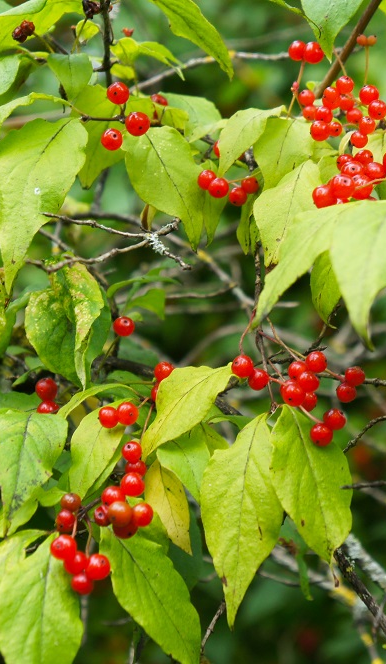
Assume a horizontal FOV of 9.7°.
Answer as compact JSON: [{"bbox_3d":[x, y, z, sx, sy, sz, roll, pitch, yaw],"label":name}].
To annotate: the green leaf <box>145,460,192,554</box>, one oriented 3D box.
[{"bbox_3d":[-0.008,0.063,0.820,0.014,0.038,0.008,-20,-18,0],"label":"green leaf"}]

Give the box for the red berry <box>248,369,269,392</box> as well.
[{"bbox_3d":[0.023,0.017,0.810,0.008,0.008,0.008,0,10,0],"label":"red berry"}]

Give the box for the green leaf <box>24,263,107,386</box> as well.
[{"bbox_3d":[-0.048,-0.003,0.850,0.029,0.048,0.014,-12,-12,0],"label":"green leaf"}]

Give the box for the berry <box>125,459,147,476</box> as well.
[{"bbox_3d":[-0.021,0.050,0.835,0.008,0.008,0.008,0,8,0],"label":"berry"}]

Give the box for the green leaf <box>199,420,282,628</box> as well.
[{"bbox_3d":[0.020,0.066,0.805,0.027,0.077,0.013,8,-15,6],"label":"green leaf"}]

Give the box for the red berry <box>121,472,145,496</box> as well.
[{"bbox_3d":[-0.021,0.053,0.790,0.008,0.008,0.008,0,10,0],"label":"red berry"}]

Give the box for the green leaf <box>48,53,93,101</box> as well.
[{"bbox_3d":[-0.047,-0.098,0.870,0.017,0.007,0.023,-1,50,0],"label":"green leaf"}]

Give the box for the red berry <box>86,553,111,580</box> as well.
[{"bbox_3d":[-0.033,0.083,0.800,0.009,0.009,0.009,0,10,0],"label":"red berry"}]

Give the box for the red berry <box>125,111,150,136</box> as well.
[{"bbox_3d":[-0.020,-0.074,0.810,0.009,0.009,0.009,0,10,0],"label":"red berry"}]

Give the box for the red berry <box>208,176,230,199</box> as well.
[{"bbox_3d":[0.009,-0.053,0.830,0.008,0.008,0.008,0,10,0],"label":"red berry"}]

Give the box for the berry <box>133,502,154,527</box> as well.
[{"bbox_3d":[-0.018,0.066,0.820,0.008,0.008,0.008,0,8,0],"label":"berry"}]

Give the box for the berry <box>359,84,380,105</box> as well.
[{"bbox_3d":[0.067,-0.090,0.860,0.008,0.008,0.008,0,8,0],"label":"berry"}]

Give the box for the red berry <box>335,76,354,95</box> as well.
[{"bbox_3d":[0.059,-0.095,0.880,0.007,0.007,0.007,0,10,0],"label":"red berry"}]

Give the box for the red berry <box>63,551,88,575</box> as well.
[{"bbox_3d":[-0.041,0.081,0.800,0.008,0.008,0.008,0,7,0],"label":"red berry"}]

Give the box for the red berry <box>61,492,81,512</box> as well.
[{"bbox_3d":[-0.044,0.062,0.825,0.007,0.007,0.007,0,7,0],"label":"red berry"}]

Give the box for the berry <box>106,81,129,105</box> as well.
[{"bbox_3d":[-0.027,-0.086,0.820,0.008,0.008,0.008,0,10,0],"label":"berry"}]

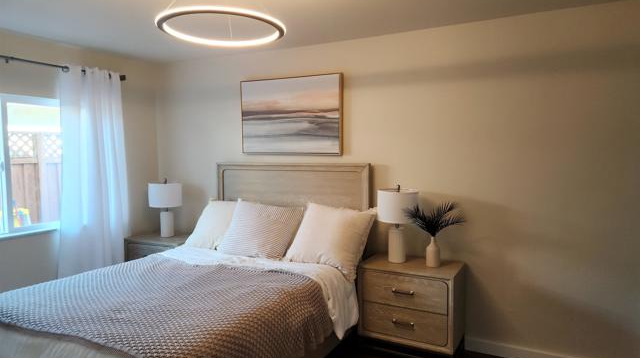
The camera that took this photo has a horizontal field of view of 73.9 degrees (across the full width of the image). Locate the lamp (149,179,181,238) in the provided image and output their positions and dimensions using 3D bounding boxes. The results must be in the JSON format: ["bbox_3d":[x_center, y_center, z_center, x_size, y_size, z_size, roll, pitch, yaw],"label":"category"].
[{"bbox_3d":[-1.546,0.291,4.283,0.305,0.585,0.305,2,4,28],"label":"lamp"}]

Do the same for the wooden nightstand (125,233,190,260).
[{"bbox_3d":[-1.523,0.921,4.289,0.700,0.673,0.395,2,4,28],"label":"wooden nightstand"}]

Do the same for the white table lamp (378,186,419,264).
[{"bbox_3d":[0.590,0.342,3.247,0.305,0.587,0.305,2,4,28],"label":"white table lamp"}]

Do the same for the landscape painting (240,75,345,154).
[{"bbox_3d":[-0.274,-0.561,3.824,1.035,0.685,0.042,2,4,28],"label":"landscape painting"}]

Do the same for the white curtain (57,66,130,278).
[{"bbox_3d":[-2.075,0.123,3.921,0.110,2.250,0.700,2,4,28],"label":"white curtain"}]

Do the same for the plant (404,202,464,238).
[{"bbox_3d":[0.830,0.293,3.110,0.430,0.275,0.270,2,4,28],"label":"plant"}]

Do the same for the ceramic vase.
[{"bbox_3d":[0.833,0.533,3.126,0.099,0.222,0.099,2,4,28],"label":"ceramic vase"}]

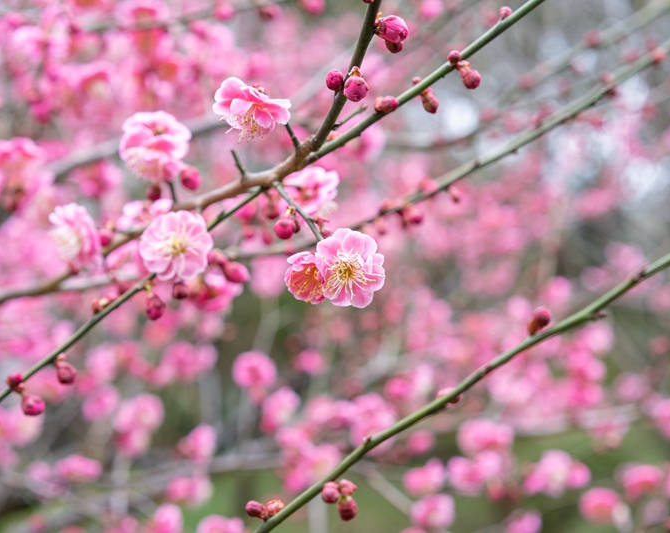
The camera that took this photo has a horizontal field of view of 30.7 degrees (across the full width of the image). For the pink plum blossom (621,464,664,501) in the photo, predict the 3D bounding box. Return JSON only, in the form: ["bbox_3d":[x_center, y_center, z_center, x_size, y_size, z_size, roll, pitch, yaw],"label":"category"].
[{"bbox_3d":[0.201,0.141,0.800,0.026,0.024,0.015,0,30,-7],"label":"pink plum blossom"}]

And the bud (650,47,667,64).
[{"bbox_3d":[0.154,-0.100,0.580,0.007,0.008,0.007,-13,-12,0],"label":"bud"}]

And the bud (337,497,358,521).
[{"bbox_3d":[0.005,0.094,0.475,0.008,0.009,0.008,-6,-6,0],"label":"bud"}]

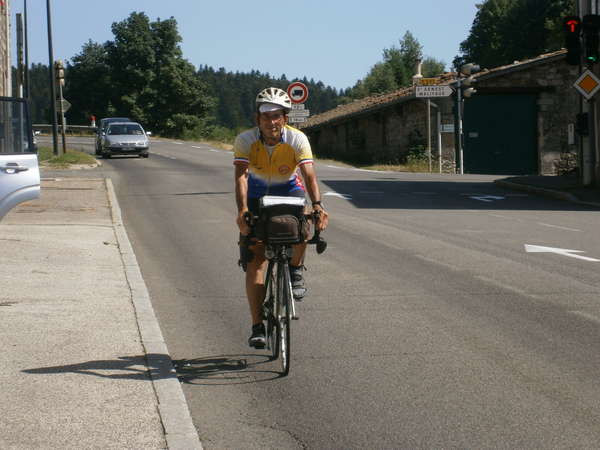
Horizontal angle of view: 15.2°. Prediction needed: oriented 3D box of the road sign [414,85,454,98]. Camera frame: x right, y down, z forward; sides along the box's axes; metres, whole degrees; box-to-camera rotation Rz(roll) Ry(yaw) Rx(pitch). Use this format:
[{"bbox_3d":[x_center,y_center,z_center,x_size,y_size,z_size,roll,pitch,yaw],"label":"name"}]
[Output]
[{"bbox_3d":[3.715,-3.660,62.000,1.030,0.310,0.050,-2,3,0],"label":"road sign"}]

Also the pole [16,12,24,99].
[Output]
[{"bbox_3d":[-10.884,-5.331,88.000,0.230,5.800,0.230,-2,3,0],"label":"pole"}]

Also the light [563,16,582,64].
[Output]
[{"bbox_3d":[5.744,-3.889,47.500,0.380,1.010,0.380,-2,3,2],"label":"light"}]

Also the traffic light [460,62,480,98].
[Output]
[{"bbox_3d":[4.705,-3.976,62.000,0.460,0.980,0.360,-1,3,9],"label":"traffic light"}]

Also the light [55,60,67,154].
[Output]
[{"bbox_3d":[-9.016,-4.432,85.000,0.400,3.500,0.420,-1,3,3],"label":"light"}]

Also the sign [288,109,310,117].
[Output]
[{"bbox_3d":[-0.019,-4.332,87.000,0.830,0.280,0.050,-2,3,0],"label":"sign"}]

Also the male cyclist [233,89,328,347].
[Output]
[{"bbox_3d":[-0.114,-0.046,13.900,0.570,1.620,0.850,-2,3,-5],"label":"male cyclist"}]

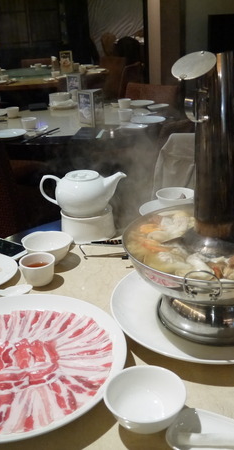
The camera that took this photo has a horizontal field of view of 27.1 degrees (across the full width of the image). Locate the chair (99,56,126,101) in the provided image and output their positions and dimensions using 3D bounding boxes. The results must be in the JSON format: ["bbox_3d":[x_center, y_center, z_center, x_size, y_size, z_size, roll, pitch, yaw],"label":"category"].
[{"bbox_3d":[-0.235,-1.512,5.731,0.540,0.833,0.460,-19,28,-34],"label":"chair"}]

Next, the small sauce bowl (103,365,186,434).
[{"bbox_3d":[0.038,0.244,0.658,0.112,0.048,0.112,-2,23,1],"label":"small sauce bowl"}]

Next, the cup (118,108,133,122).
[{"bbox_3d":[0.046,-0.581,2.582,0.076,0.055,0.076,-2,23,0],"label":"cup"}]

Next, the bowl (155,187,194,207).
[{"bbox_3d":[0.163,-0.064,1.346,0.108,0.052,0.108,-2,23,1],"label":"bowl"}]

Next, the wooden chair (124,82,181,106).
[{"bbox_3d":[0.090,-0.482,3.271,0.460,0.833,0.540,17,30,38],"label":"wooden chair"}]

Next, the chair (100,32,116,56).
[{"bbox_3d":[0.047,-3.117,9.047,0.520,0.860,0.460,6,25,19],"label":"chair"}]

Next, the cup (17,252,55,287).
[{"bbox_3d":[-0.168,0.097,1.031,0.075,0.051,0.075,-3,23,0],"label":"cup"}]

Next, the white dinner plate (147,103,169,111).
[{"bbox_3d":[0.244,-0.689,2.858,0.137,0.022,0.132,-2,23,1],"label":"white dinner plate"}]

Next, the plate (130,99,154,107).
[{"bbox_3d":[0.142,-0.738,2.990,0.173,0.021,0.173,-2,23,1],"label":"plate"}]

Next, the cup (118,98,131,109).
[{"bbox_3d":[0.048,-0.720,2.906,0.076,0.055,0.076,-2,23,0],"label":"cup"}]

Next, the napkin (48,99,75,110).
[{"bbox_3d":[-0.336,-0.747,2.995,0.157,0.051,0.132,-2,23,0],"label":"napkin"}]

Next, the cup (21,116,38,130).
[{"bbox_3d":[-0.453,-0.525,2.523,0.075,0.053,0.075,-3,23,0],"label":"cup"}]

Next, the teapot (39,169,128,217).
[{"bbox_3d":[-0.088,-0.079,1.270,0.228,0.102,0.135,-3,23,0],"label":"teapot"}]

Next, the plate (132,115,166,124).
[{"bbox_3d":[0.164,-0.538,2.527,0.177,0.021,0.177,-2,23,1],"label":"plate"}]

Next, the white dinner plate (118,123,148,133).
[{"bbox_3d":[0.085,-0.477,2.393,0.136,0.019,0.136,-3,23,0],"label":"white dinner plate"}]

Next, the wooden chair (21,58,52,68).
[{"bbox_3d":[-0.941,-1.531,5.816,0.457,0.863,0.558,-2,23,0],"label":"wooden chair"}]

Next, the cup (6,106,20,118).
[{"bbox_3d":[-0.627,-0.682,2.954,0.077,0.060,0.077,-3,23,0],"label":"cup"}]

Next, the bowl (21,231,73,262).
[{"bbox_3d":[-0.164,0.062,1.168,0.121,0.052,0.121,-3,23,0],"label":"bowl"}]

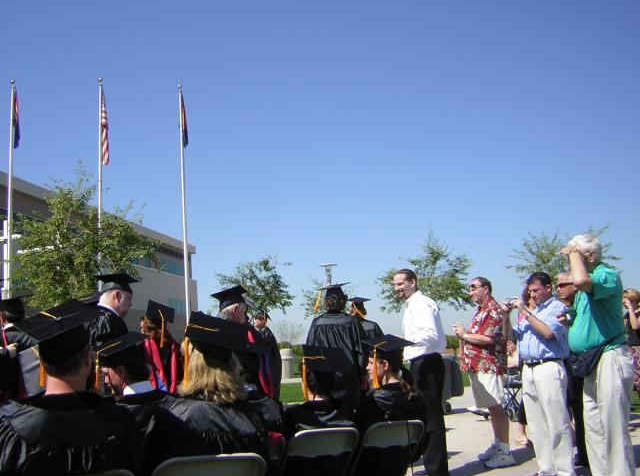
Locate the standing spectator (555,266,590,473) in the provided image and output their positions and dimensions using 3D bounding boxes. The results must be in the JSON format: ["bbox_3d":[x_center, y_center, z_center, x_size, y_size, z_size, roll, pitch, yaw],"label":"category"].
[{"bbox_3d":[2.387,1.190,6.171,0.380,1.770,0.500,-1,-9,-15],"label":"standing spectator"}]

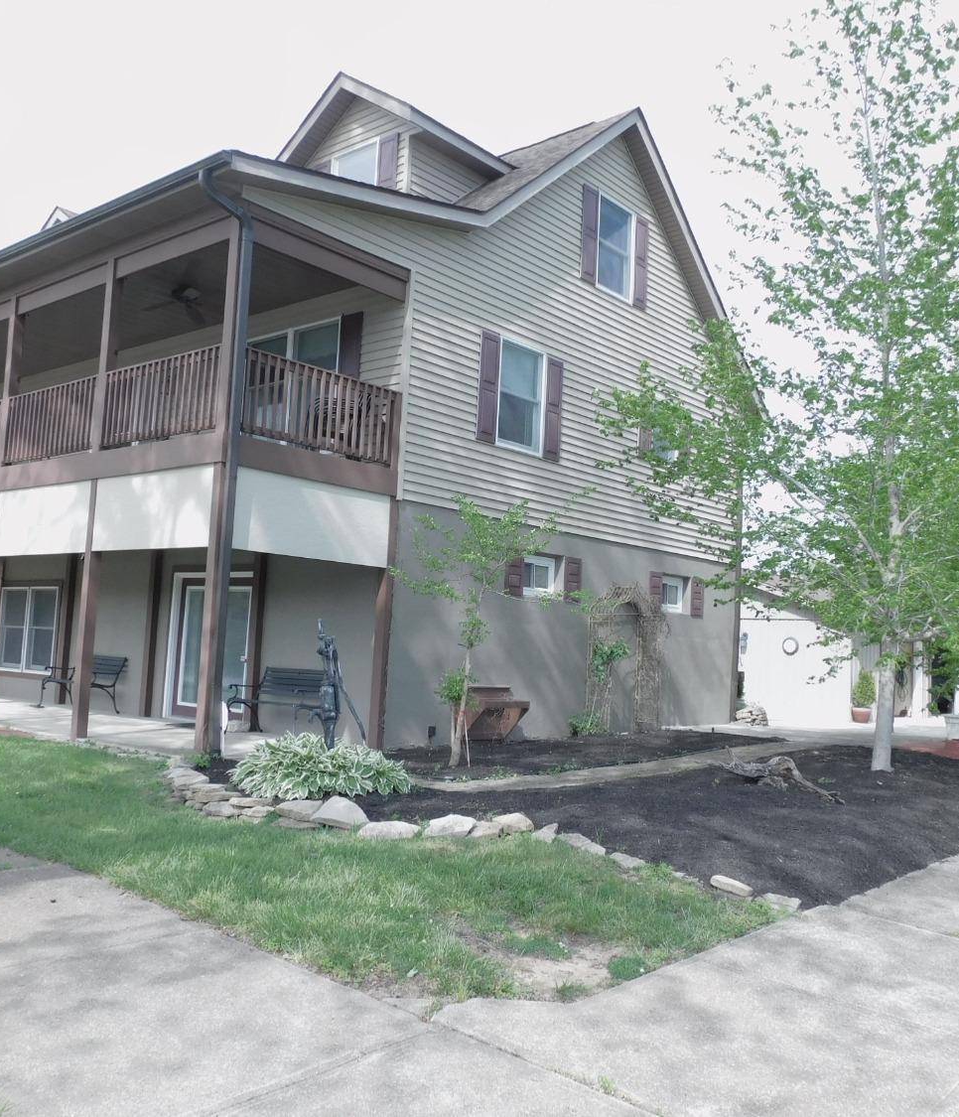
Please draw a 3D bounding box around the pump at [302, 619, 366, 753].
[{"bbox_3d":[-1.206,1.187,8.600,0.520,1.330,0.250,5,-5,-25],"label":"pump"}]

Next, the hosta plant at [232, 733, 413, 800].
[{"bbox_3d":[-1.270,1.651,8.350,1.420,0.450,1.200,4,-5,-9],"label":"hosta plant"}]

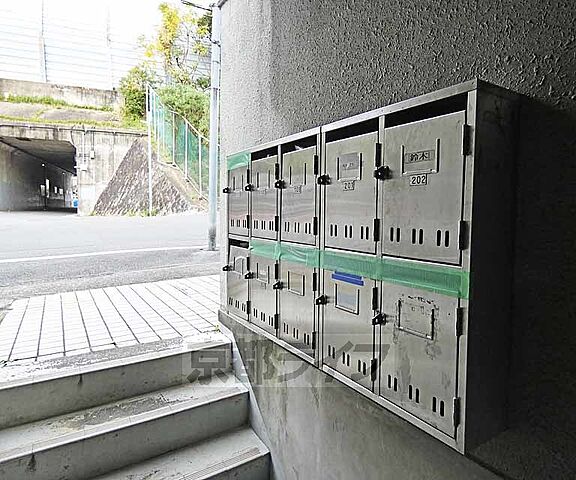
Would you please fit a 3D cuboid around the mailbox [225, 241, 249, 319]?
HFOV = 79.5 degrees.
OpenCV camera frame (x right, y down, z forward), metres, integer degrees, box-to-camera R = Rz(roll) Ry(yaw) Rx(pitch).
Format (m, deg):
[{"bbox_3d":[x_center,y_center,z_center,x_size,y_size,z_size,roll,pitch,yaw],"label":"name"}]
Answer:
[{"bbox_3d":[-0.151,0.159,1.530,0.152,0.333,0.204,-3,6,-34],"label":"mailbox"}]

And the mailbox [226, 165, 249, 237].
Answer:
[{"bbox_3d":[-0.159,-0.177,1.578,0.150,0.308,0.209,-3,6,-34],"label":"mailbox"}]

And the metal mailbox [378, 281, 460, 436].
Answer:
[{"bbox_3d":[0.353,0.235,0.818,0.173,0.315,0.207,-3,6,-34],"label":"metal mailbox"}]

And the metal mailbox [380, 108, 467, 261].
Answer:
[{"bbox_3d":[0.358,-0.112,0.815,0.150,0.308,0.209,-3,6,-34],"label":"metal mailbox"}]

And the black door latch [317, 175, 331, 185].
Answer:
[{"bbox_3d":[0.100,-0.168,0.964,0.026,0.027,0.022,-3,6,-34],"label":"black door latch"}]

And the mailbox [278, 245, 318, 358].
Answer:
[{"bbox_3d":[0.100,0.191,1.190,0.173,0.335,0.204,-3,6,-34],"label":"mailbox"}]

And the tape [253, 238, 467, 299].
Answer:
[{"bbox_3d":[0.103,0.059,1.077,0.010,0.056,0.929,-3,6,-34],"label":"tape"}]

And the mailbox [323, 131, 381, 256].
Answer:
[{"bbox_3d":[0.221,-0.133,0.947,0.152,0.321,0.210,-3,6,-34],"label":"mailbox"}]

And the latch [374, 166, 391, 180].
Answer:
[{"bbox_3d":[0.218,-0.152,0.789,0.026,0.028,0.020,-3,6,-34],"label":"latch"}]

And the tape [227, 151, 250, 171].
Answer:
[{"bbox_3d":[-0.219,-0.347,1.521,0.010,0.058,0.222,-3,6,-34],"label":"tape"}]

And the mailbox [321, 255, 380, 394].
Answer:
[{"bbox_3d":[0.233,0.208,0.995,0.173,0.335,0.206,-3,6,-34],"label":"mailbox"}]

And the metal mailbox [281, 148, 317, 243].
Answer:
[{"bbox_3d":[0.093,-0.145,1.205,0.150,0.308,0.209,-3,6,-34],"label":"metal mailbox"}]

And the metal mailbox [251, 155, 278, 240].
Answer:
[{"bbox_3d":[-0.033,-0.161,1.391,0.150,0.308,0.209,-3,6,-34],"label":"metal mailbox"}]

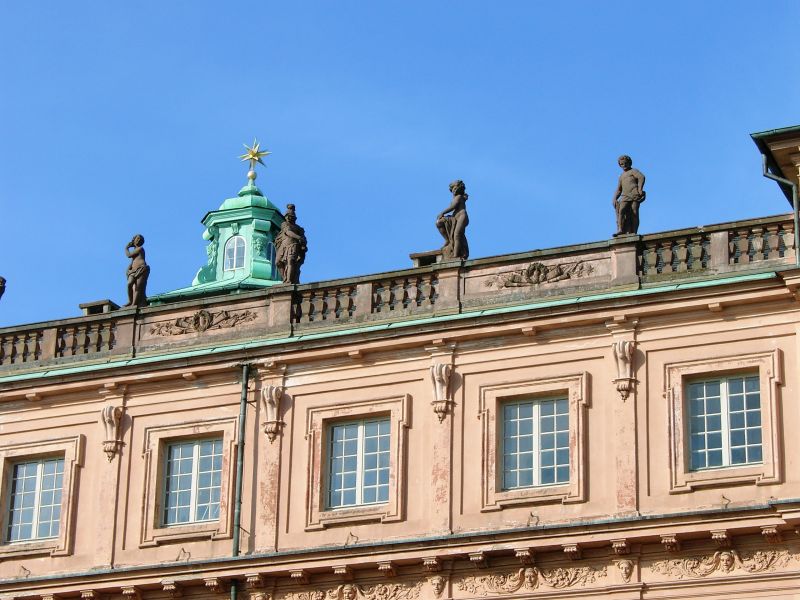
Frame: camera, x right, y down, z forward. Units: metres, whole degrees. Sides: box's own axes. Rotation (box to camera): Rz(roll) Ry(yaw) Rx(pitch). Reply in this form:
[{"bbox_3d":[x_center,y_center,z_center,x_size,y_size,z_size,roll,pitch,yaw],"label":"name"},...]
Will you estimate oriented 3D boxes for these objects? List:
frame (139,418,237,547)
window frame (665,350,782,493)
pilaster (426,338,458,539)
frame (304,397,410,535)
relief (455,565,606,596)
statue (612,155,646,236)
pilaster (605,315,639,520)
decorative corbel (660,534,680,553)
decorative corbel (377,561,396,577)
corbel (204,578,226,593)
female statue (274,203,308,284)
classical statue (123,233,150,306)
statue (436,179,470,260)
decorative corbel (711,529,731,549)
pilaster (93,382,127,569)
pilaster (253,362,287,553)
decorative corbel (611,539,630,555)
[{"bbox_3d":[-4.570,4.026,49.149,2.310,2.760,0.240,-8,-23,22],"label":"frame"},{"bbox_3d":[6.550,2.507,45.283,2.325,2.799,0.304,-8,-24,22],"label":"window frame"},{"bbox_3d":[0.862,2.864,46.926,0.540,4.220,0.320,-8,-23,22],"label":"pilaster"},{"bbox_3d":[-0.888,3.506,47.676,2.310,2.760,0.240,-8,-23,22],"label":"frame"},{"bbox_3d":[2.629,5.635,44.990,3.140,0.460,0.160,-8,-23,22],"label":"relief"},{"bbox_3d":[4.926,-2.194,48.312,0.668,2.029,0.506,-8,-24,22],"label":"statue"},{"bbox_3d":[4.615,2.352,46.002,0.640,4.212,0.385,-8,-24,22],"label":"pilaster"},{"bbox_3d":[5.348,4.787,44.224,0.332,0.251,0.425,-8,-24,22],"label":"decorative corbel"},{"bbox_3d":[-0.238,5.577,46.477,0.332,0.251,0.425,-8,-24,22],"label":"decorative corbel"},{"bbox_3d":[-3.908,6.033,47.385,0.300,0.216,0.420,-8,-23,22],"label":"corbel"},{"bbox_3d":[-2.503,-1.194,50.891,0.720,2.060,0.520,-8,-23,22],"label":"female statue"},{"bbox_3d":[-6.203,-0.638,52.808,0.567,1.946,0.547,-15,-27,35],"label":"classical statue"},{"bbox_3d":[1.200,-1.733,49.841,0.709,2.089,0.506,12,-24,-24],"label":"statue"},{"bbox_3d":[6.279,4.655,43.848,0.332,0.251,0.425,-8,-24,22],"label":"decorative corbel"},{"bbox_3d":[-6.557,3.933,50.508,0.640,4.212,0.385,-8,-24,22],"label":"pilaster"},{"bbox_3d":[-2.821,3.384,48.399,0.540,4.220,0.320,-8,-23,22],"label":"pilaster"},{"bbox_3d":[4.417,4.919,44.600,0.332,0.251,0.425,-8,-24,22],"label":"decorative corbel"}]

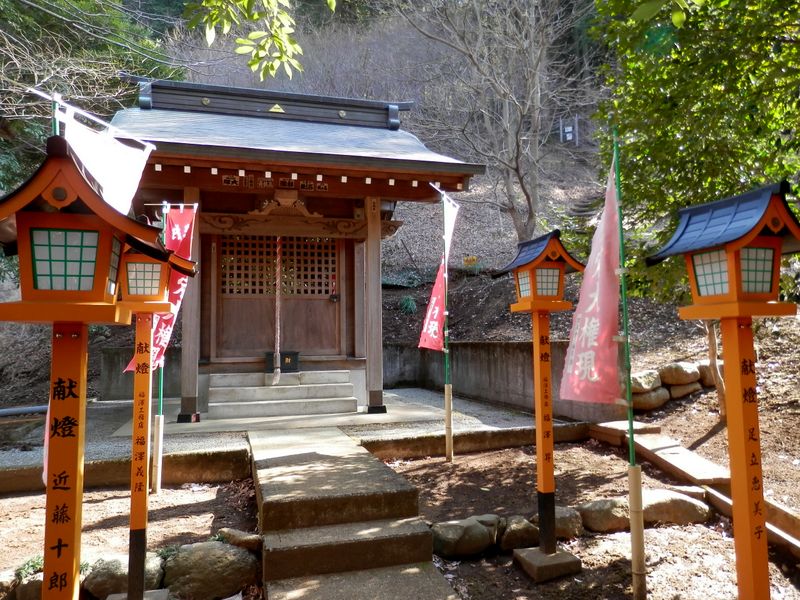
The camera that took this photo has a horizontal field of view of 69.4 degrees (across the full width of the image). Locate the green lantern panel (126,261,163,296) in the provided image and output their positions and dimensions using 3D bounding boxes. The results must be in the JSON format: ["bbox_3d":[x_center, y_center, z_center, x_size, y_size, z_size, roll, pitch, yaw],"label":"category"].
[{"bbox_3d":[-1.411,-0.113,3.190,0.175,0.180,0.025,0,-5,-16],"label":"green lantern panel"}]

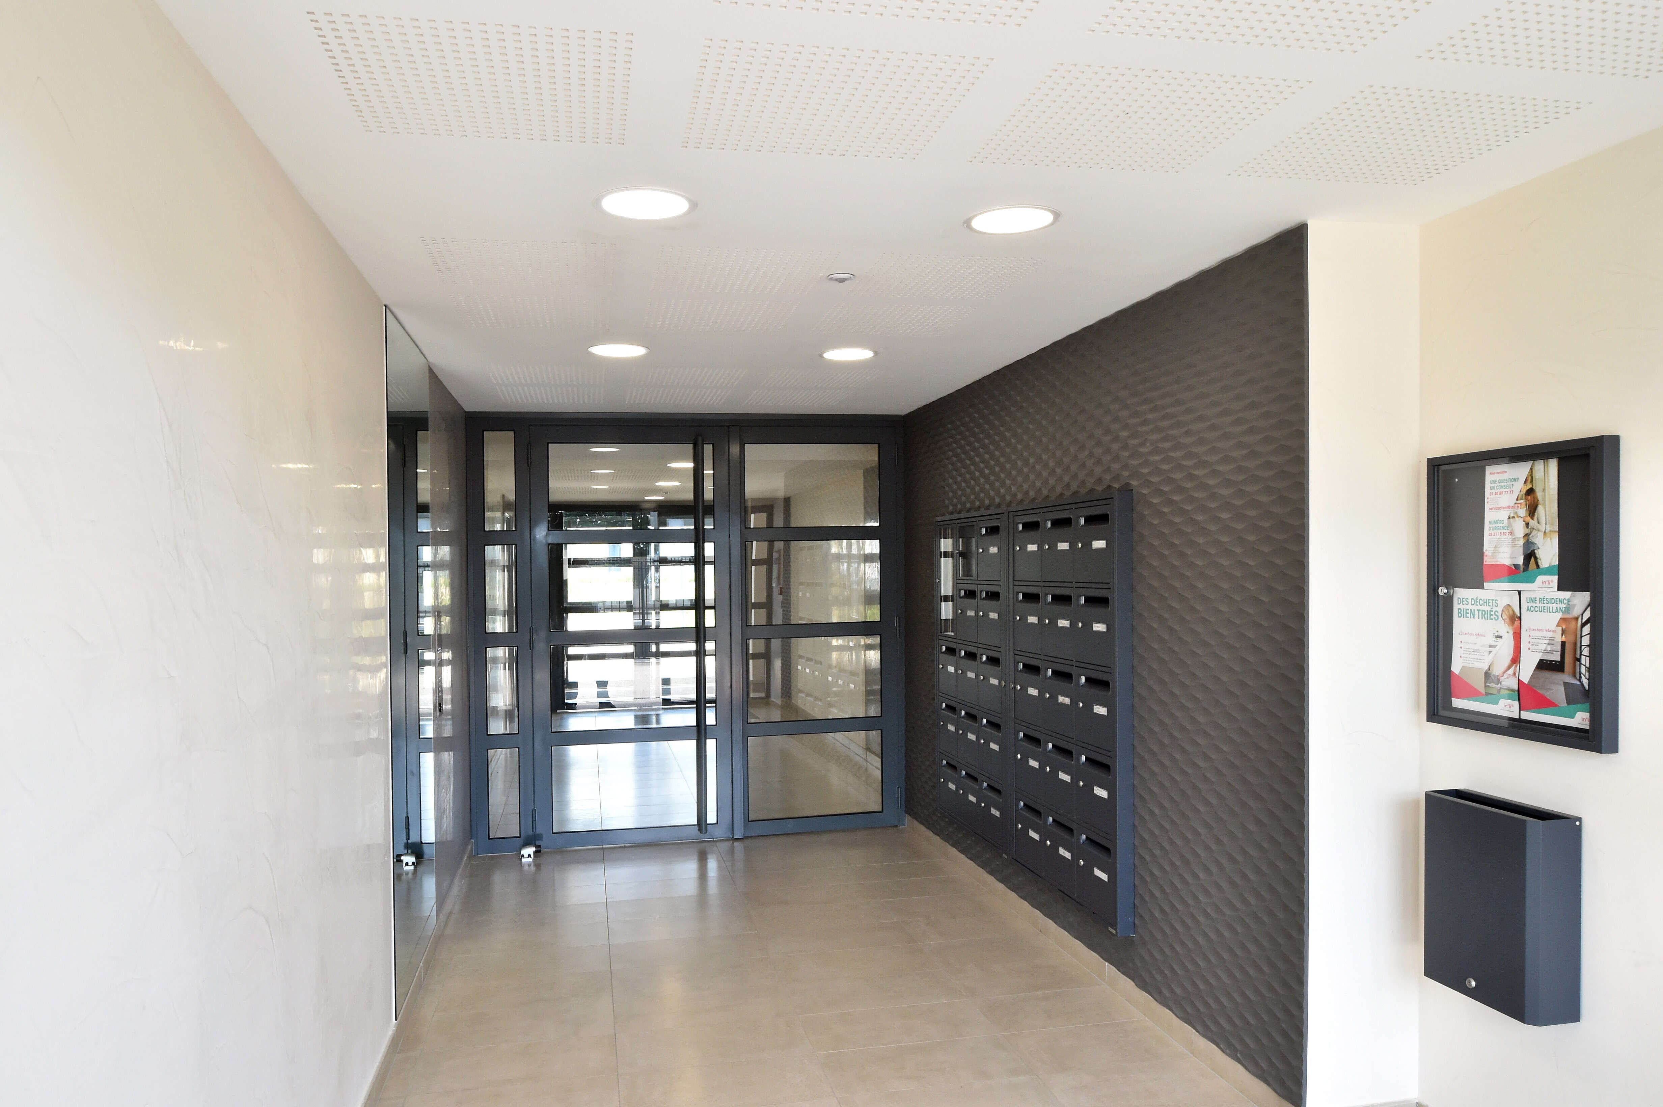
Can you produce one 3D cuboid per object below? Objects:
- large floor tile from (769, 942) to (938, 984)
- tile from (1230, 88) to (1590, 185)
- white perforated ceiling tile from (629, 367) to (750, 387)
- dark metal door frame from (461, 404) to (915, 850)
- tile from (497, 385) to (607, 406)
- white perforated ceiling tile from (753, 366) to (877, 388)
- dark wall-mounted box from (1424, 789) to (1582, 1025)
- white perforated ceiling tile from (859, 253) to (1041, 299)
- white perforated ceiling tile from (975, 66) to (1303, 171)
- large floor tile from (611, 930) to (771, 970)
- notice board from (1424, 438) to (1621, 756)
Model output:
[{"bbox_3d":[0.090,1.597,4.301,0.600,0.015,0.300,-1,0,-12],"label":"large floor tile"},{"bbox_3d":[1.159,-0.851,2.276,0.487,0.013,0.487,-1,0,-12],"label":"tile"},{"bbox_3d":[-0.664,-0.805,5.051,0.487,0.013,0.487,-1,0,-12],"label":"white perforated ceiling tile"},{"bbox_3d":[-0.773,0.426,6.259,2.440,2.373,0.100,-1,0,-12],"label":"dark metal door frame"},{"bbox_3d":[-1.377,-0.788,5.498,0.490,0.015,0.490,-1,0,-12],"label":"tile"},{"bbox_3d":[-0.074,-0.812,5.120,0.487,0.013,0.487,-1,0,-12],"label":"white perforated ceiling tile"},{"bbox_3d":[1.561,0.816,2.605,0.125,0.458,0.350,-1,0,-12],"label":"dark wall-mounted box"},{"bbox_3d":[0.326,-0.832,3.323,0.487,0.013,0.487,-1,0,-12],"label":"white perforated ceiling tile"},{"bbox_3d":[0.575,-0.844,2.169,0.490,0.015,0.490,-1,0,-12],"label":"white perforated ceiling tile"},{"bbox_3d":[-0.575,1.599,4.446,0.600,0.010,0.300,-1,0,-12],"label":"large floor tile"},{"bbox_3d":[1.600,0.090,2.593,0.042,0.674,0.505,-1,0,-12],"label":"notice board"}]

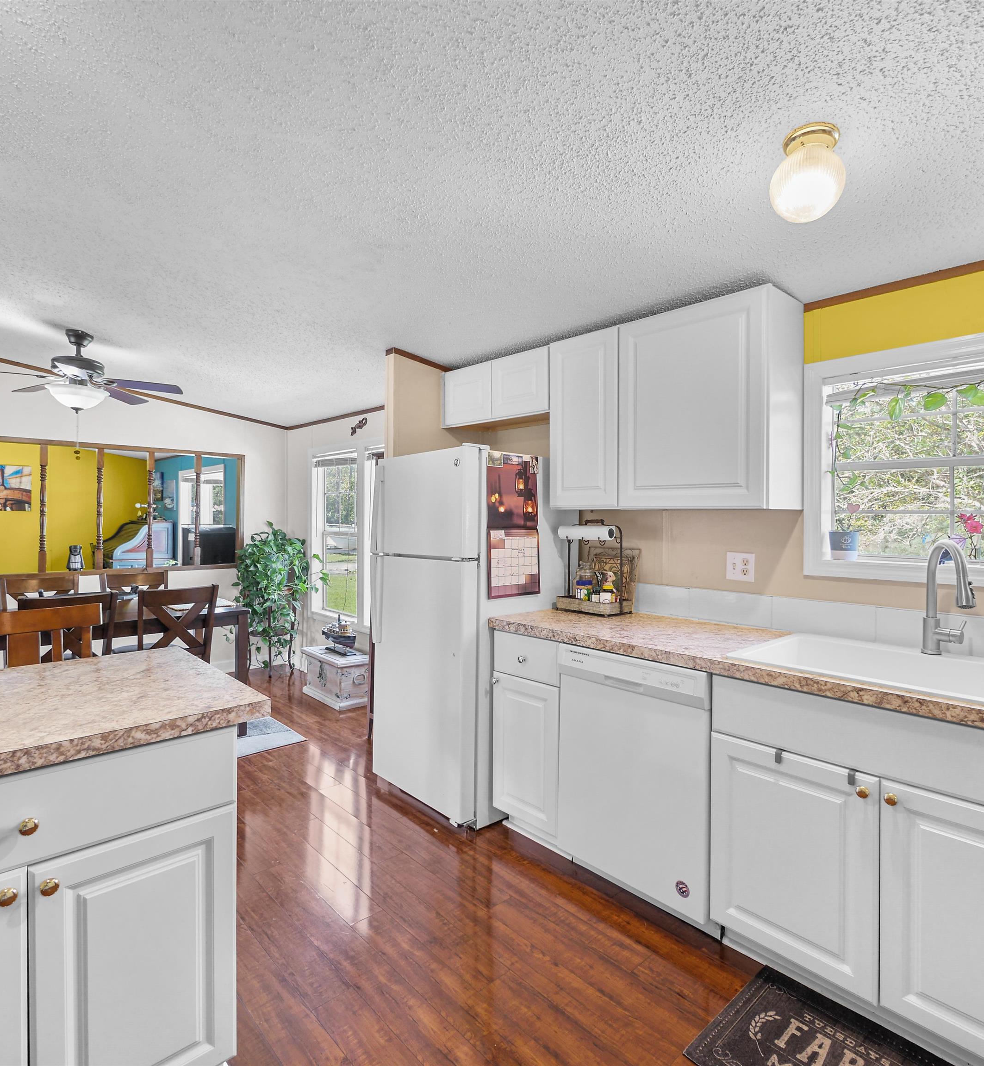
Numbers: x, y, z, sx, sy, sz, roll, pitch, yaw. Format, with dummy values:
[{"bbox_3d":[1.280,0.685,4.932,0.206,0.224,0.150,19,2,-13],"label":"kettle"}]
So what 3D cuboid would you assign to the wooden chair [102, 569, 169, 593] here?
[{"bbox_3d":[-2.465,0.767,4.077,0.450,0.940,0.540,-1,2,-42],"label":"wooden chair"}]

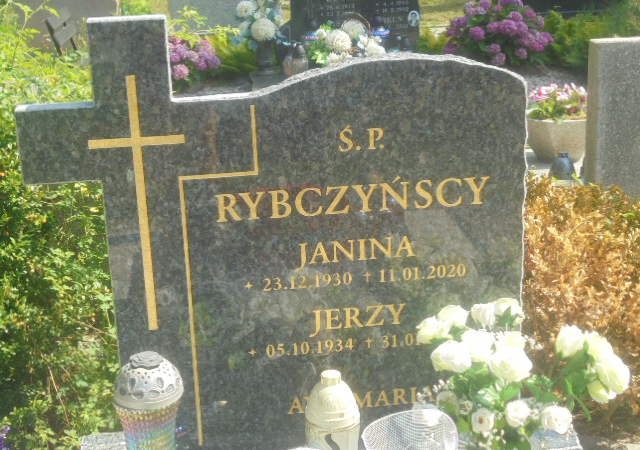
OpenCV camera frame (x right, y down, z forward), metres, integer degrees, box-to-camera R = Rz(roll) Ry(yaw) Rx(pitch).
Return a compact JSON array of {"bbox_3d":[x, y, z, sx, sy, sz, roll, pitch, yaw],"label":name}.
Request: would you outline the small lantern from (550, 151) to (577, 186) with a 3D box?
[{"bbox_3d":[0.979,-0.228,4.169,0.108,0.130,0.108,-4,17,-5],"label":"small lantern"}]

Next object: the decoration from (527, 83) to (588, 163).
[{"bbox_3d":[1.004,-0.426,4.393,0.280,0.300,0.280,-4,17,-5],"label":"decoration"}]

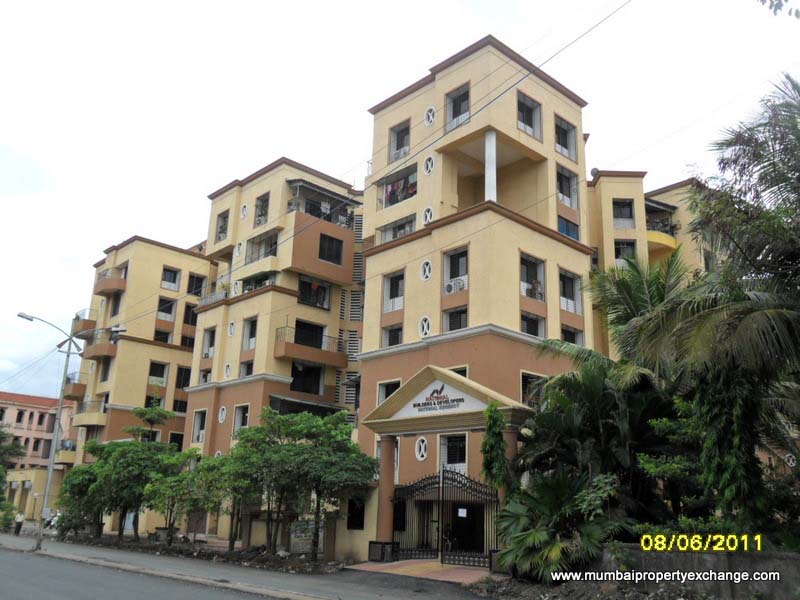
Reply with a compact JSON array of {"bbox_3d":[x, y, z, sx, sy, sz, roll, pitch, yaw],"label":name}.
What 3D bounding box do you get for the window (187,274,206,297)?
[{"bbox_3d":[-19.093,-1.369,69.385,1.750,2.090,0.300,17,-22,-40],"label":"window"}]

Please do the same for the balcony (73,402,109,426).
[{"bbox_3d":[-26.222,9.737,62.419,1.200,2.050,4.400,18,-24,-40],"label":"balcony"}]

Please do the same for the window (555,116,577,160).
[{"bbox_3d":[9.149,-8.916,41.244,1.950,2.300,0.300,18,-24,-40],"label":"window"}]

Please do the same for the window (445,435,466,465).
[{"bbox_3d":[2.519,6.582,32.440,0.250,1.260,1.334,16,-22,-40],"label":"window"}]

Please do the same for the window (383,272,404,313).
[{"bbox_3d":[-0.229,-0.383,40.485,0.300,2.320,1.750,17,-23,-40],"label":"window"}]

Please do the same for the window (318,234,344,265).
[{"bbox_3d":[-4.840,-3.510,51.804,2.000,1.880,0.250,17,-23,-40],"label":"window"}]

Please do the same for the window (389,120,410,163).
[{"bbox_3d":[0.104,-8.574,40.341,0.350,2.115,1.700,16,-22,-40],"label":"window"}]

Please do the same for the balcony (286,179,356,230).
[{"bbox_3d":[-5.479,-6.251,51.085,5.050,2.800,1.900,17,-22,-40],"label":"balcony"}]

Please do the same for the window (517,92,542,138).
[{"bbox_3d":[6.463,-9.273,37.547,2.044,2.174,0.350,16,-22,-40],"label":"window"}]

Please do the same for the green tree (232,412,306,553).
[{"bbox_3d":[-6.134,8.524,35.100,3.376,6.557,3.376,4,-17,-9],"label":"green tree"}]

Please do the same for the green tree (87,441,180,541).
[{"bbox_3d":[-17.449,12.217,49.240,6.027,7.376,5.425,8,-18,-18],"label":"green tree"}]

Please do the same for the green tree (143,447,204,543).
[{"bbox_3d":[-13.146,11.463,42.920,3.600,5.500,3.600,18,-24,-40],"label":"green tree"}]

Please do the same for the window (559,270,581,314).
[{"bbox_3d":[8.776,-0.386,38.256,1.930,2.120,0.300,17,-22,-40],"label":"window"}]

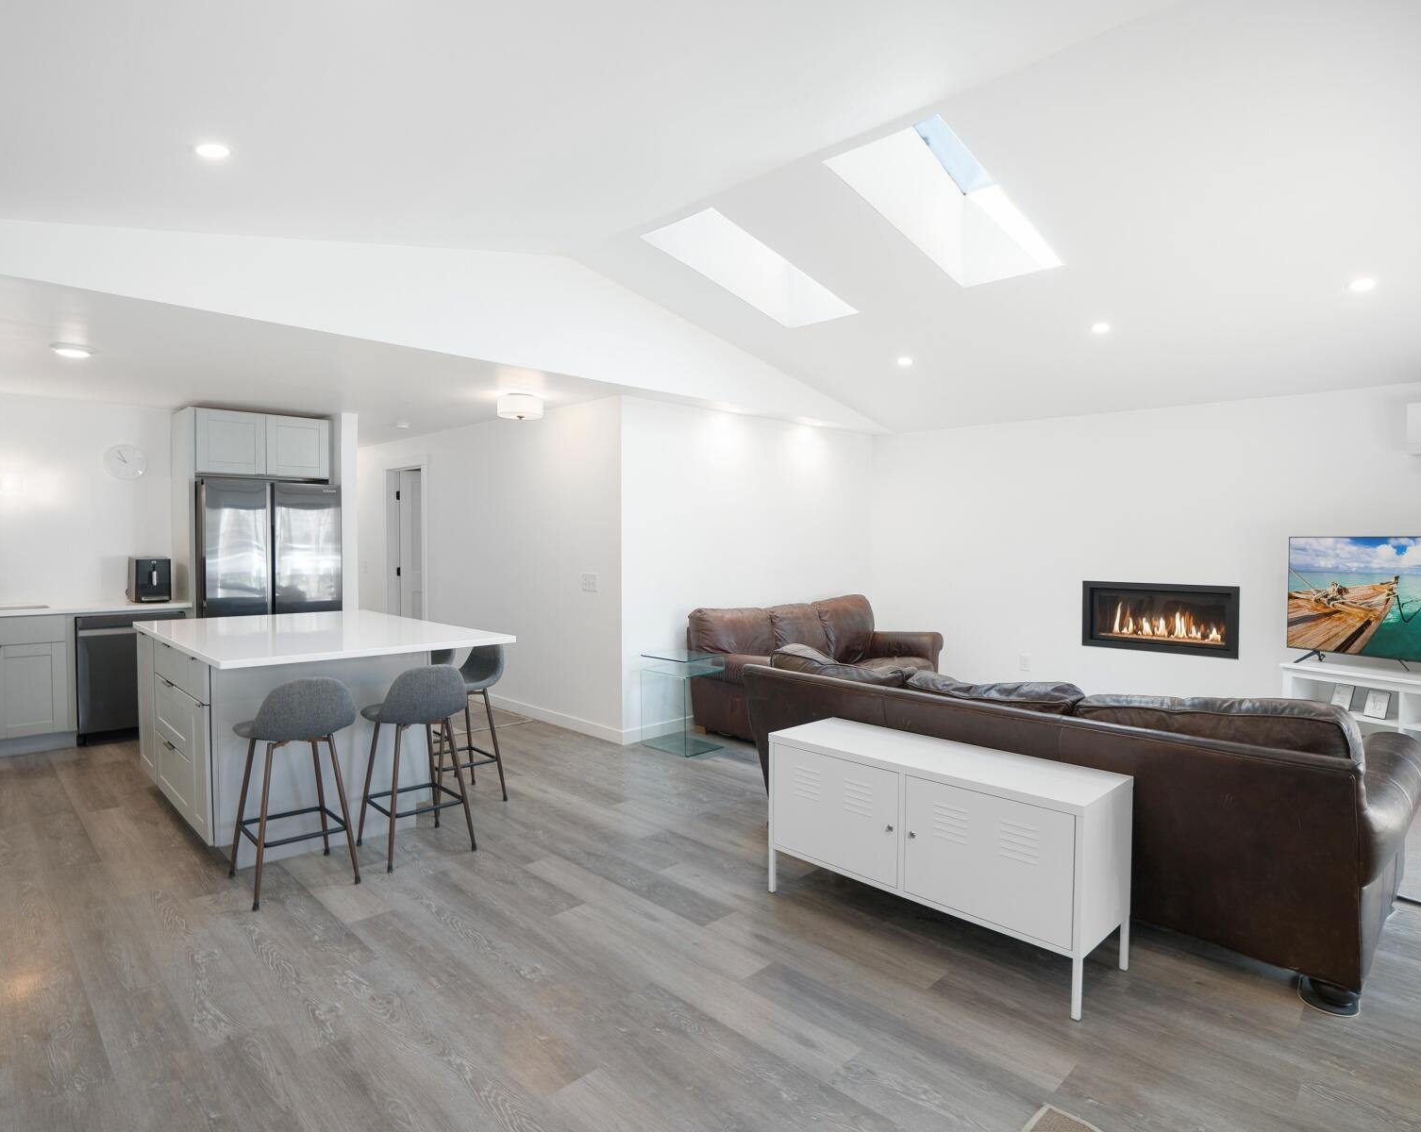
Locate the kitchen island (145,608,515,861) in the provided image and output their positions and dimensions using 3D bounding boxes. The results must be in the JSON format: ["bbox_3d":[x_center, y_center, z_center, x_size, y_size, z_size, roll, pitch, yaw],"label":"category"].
[{"bbox_3d":[-2.056,0.790,3.926,1.880,0.918,1.250,2,2,45],"label":"kitchen island"}]

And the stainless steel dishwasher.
[{"bbox_3d":[-4.256,0.777,5.503,0.600,0.860,0.610,2,2,44],"label":"stainless steel dishwasher"}]

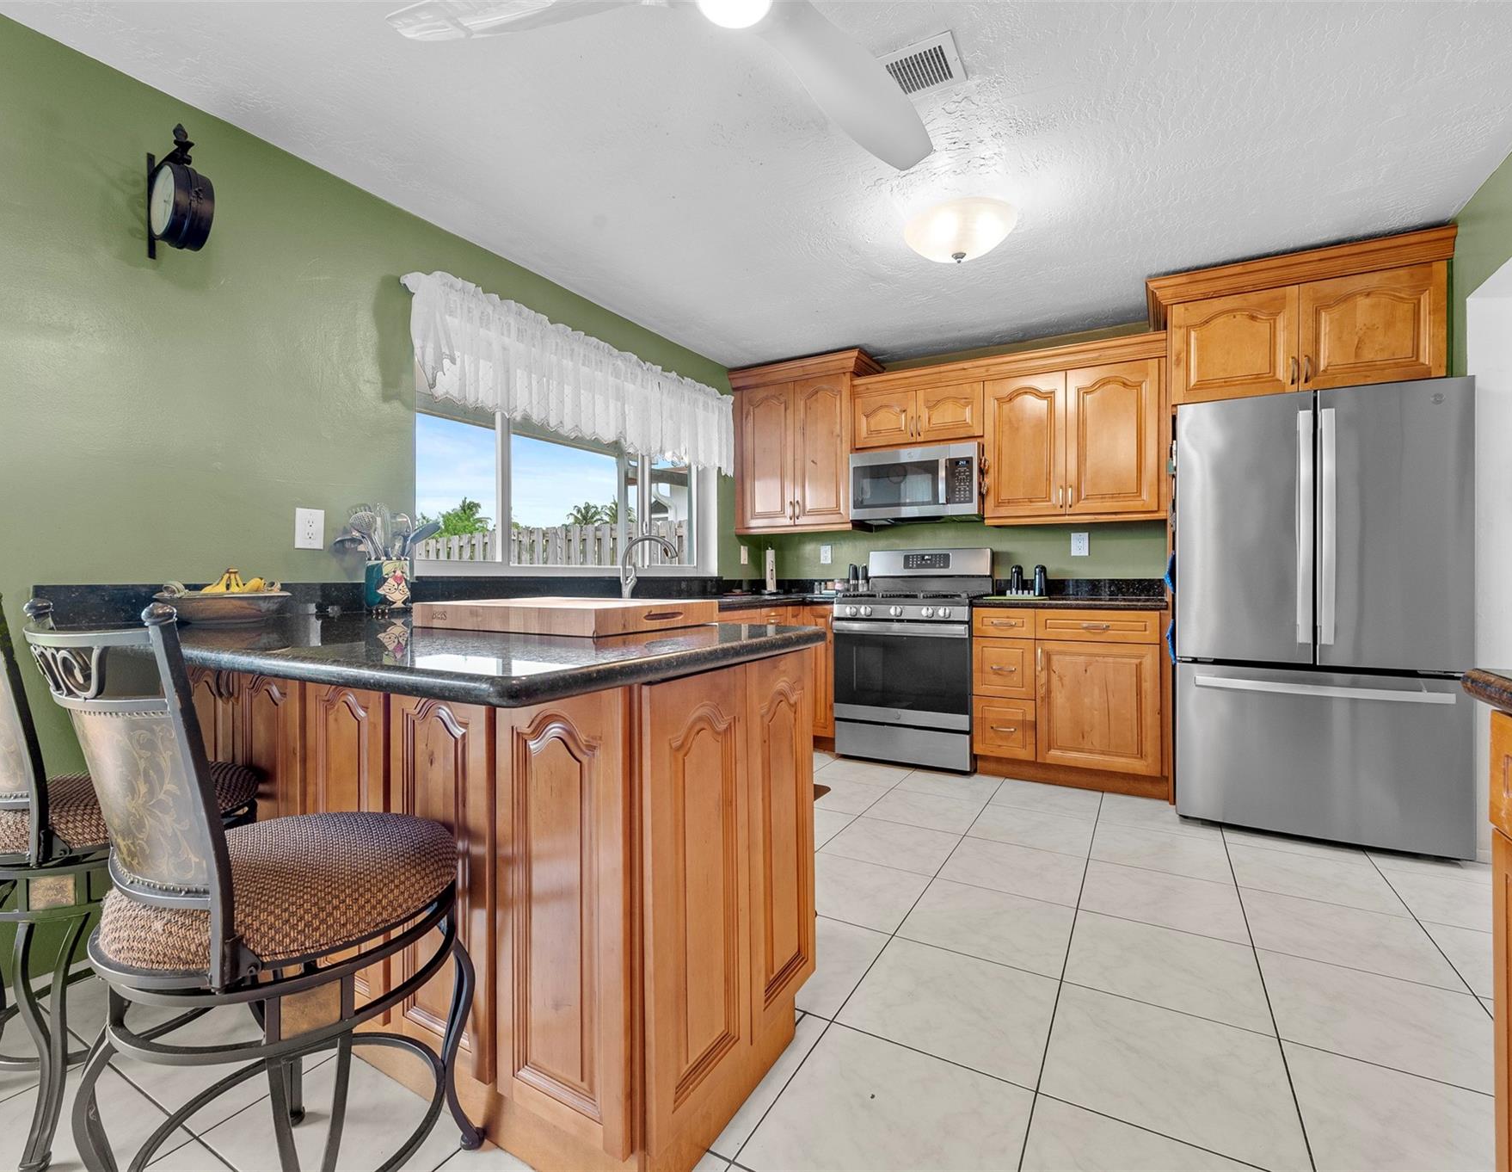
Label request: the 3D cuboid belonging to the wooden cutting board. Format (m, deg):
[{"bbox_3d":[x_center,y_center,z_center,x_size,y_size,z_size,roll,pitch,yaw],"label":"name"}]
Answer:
[{"bbox_3d":[-0.495,0.072,1.782,0.610,0.058,0.457,0,1,28],"label":"wooden cutting board"}]

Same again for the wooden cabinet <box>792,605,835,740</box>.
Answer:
[{"bbox_3d":[0.499,0.510,4.302,0.264,0.812,0.620,0,1,30],"label":"wooden cabinet"}]

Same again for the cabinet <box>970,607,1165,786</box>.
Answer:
[{"bbox_3d":[1.665,0.531,3.635,0.874,0.838,0.630,0,1,30],"label":"cabinet"}]

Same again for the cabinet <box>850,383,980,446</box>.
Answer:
[{"bbox_3d":[1.023,-0.984,4.194,0.800,0.356,0.325,0,1,30],"label":"cabinet"}]

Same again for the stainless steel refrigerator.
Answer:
[{"bbox_3d":[2.366,0.122,3.007,0.908,1.777,0.880,0,1,30],"label":"stainless steel refrigerator"}]

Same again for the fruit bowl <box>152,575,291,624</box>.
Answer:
[{"bbox_3d":[-1.451,0.034,1.865,0.300,0.130,0.300,0,1,30],"label":"fruit bowl"}]

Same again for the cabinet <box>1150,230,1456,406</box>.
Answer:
[{"bbox_3d":[2.429,-1.130,3.195,1.020,0.594,0.640,0,1,30],"label":"cabinet"}]

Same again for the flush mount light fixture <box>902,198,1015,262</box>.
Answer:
[{"bbox_3d":[0.790,-1.335,2.654,0.420,0.170,0.420,0,1,30],"label":"flush mount light fixture"}]

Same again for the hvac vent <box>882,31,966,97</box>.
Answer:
[{"bbox_3d":[0.433,-1.396,1.876,0.200,0.028,0.248,0,1,30],"label":"hvac vent"}]

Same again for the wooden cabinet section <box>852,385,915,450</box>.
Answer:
[{"bbox_3d":[0.855,-0.992,4.235,0.381,0.299,0.320,0,0,30],"label":"wooden cabinet section"}]

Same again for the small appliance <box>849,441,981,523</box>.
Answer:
[{"bbox_3d":[1.008,-0.600,4.160,0.750,0.408,0.395,0,1,30],"label":"small appliance"}]

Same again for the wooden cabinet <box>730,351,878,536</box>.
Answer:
[{"bbox_3d":[0.326,-0.887,4.569,0.913,1.088,0.375,0,1,30],"label":"wooden cabinet"}]

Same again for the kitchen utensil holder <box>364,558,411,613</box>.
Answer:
[{"bbox_3d":[-1.266,-0.001,2.355,0.145,0.186,0.145,0,1,35],"label":"kitchen utensil holder"}]

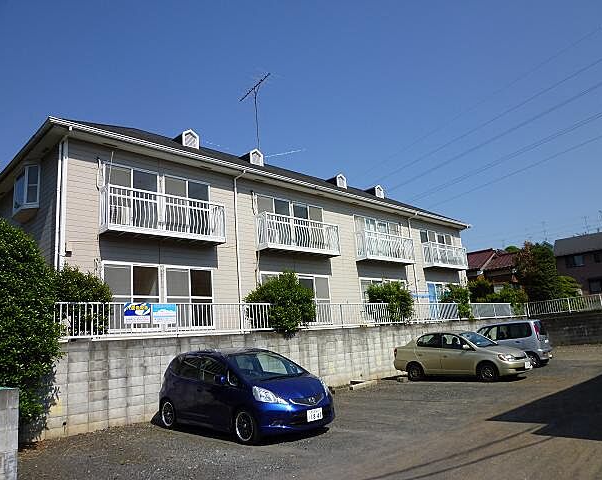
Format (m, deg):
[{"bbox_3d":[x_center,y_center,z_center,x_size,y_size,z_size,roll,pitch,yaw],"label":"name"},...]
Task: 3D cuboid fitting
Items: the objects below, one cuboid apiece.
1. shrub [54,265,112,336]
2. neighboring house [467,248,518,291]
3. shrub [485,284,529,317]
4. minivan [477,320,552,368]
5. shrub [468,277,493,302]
[{"bbox_3d":[-4.991,1.469,10.374,1.386,1.734,1.248,8,-17,-44],"label":"shrub"},{"bbox_3d":[15.518,3.373,36.055,7.500,5.800,9.000,8,-17,-44],"label":"neighboring house"},{"bbox_3d":[11.654,3.480,26.238,2.621,1.860,2.097,8,-17,-44],"label":"shrub"},{"bbox_3d":[7.571,4.014,17.535,3.600,1.620,1.550,-14,-15,39],"label":"minivan"},{"bbox_3d":[10.274,3.323,26.476,1.340,2.458,1.340,8,-17,-44],"label":"shrub"}]

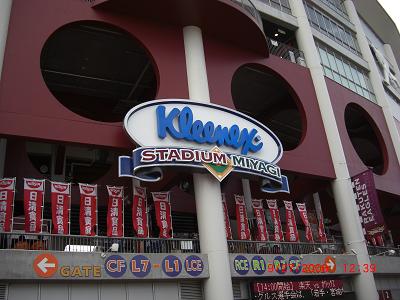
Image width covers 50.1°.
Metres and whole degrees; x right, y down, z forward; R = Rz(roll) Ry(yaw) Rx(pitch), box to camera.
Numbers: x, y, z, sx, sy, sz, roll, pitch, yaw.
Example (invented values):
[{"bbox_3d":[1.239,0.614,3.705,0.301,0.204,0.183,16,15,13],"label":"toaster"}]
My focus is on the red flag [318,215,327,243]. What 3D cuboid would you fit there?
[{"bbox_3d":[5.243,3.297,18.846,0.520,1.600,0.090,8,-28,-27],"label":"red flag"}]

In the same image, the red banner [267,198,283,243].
[{"bbox_3d":[3.117,2.917,17.798,0.600,1.800,0.090,8,-28,-27],"label":"red banner"}]

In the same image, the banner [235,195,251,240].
[{"bbox_3d":[1.666,2.684,17.005,0.570,1.800,0.090,12,-31,-32],"label":"banner"}]

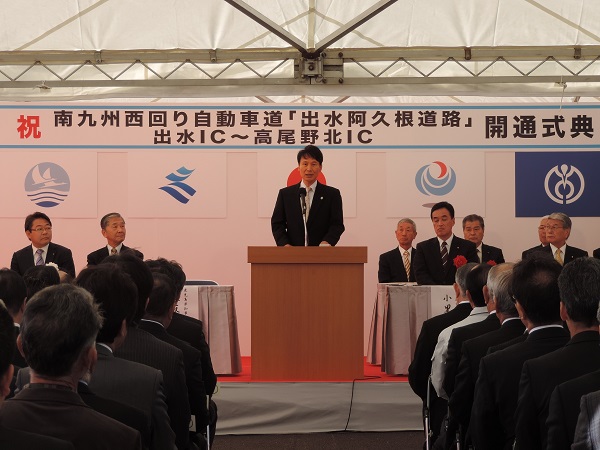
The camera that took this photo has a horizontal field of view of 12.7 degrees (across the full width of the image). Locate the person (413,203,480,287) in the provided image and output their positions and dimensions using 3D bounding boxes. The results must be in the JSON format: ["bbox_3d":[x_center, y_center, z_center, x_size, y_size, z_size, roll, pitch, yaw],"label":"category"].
[{"bbox_3d":[1.158,0.491,21.100,0.540,1.350,0.780,0,-1,6],"label":"person"}]

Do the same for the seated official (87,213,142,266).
[{"bbox_3d":[-1.470,0.536,21.400,0.500,1.270,0.780,0,-1,-3],"label":"seated official"}]

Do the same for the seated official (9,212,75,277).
[{"bbox_3d":[-2.029,0.531,21.250,0.540,1.280,0.780,0,-1,-3],"label":"seated official"}]

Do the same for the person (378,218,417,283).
[{"bbox_3d":[0.891,0.563,22.700,0.500,1.240,0.780,0,-1,0],"label":"person"}]

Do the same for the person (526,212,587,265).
[{"bbox_3d":[2.042,0.535,21.350,0.520,1.270,0.780,0,-1,6],"label":"person"}]

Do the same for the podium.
[{"bbox_3d":[0.056,0.661,20.200,0.885,0.990,0.500,0,-1,0],"label":"podium"}]

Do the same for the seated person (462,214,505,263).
[{"bbox_3d":[1.496,0.546,22.700,0.500,1.280,0.780,0,-1,6],"label":"seated person"}]

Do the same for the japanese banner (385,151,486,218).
[{"bbox_3d":[1.235,-0.361,24.400,0.900,0.600,0.020,0,-1,0],"label":"japanese banner"}]

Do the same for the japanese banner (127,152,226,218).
[{"bbox_3d":[-1.114,-0.361,24.400,0.900,0.600,0.020,0,-1,0],"label":"japanese banner"}]

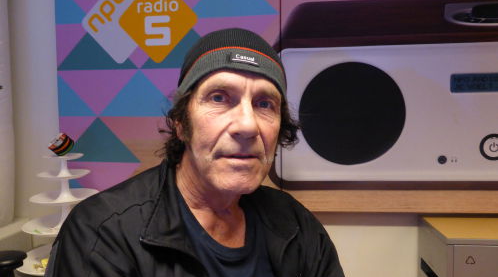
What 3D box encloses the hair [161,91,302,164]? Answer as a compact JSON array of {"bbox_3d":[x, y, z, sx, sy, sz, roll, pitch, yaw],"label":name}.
[{"bbox_3d":[-0.031,-0.022,0.595,0.240,0.170,0.190,2,-2,-17],"label":"hair"}]

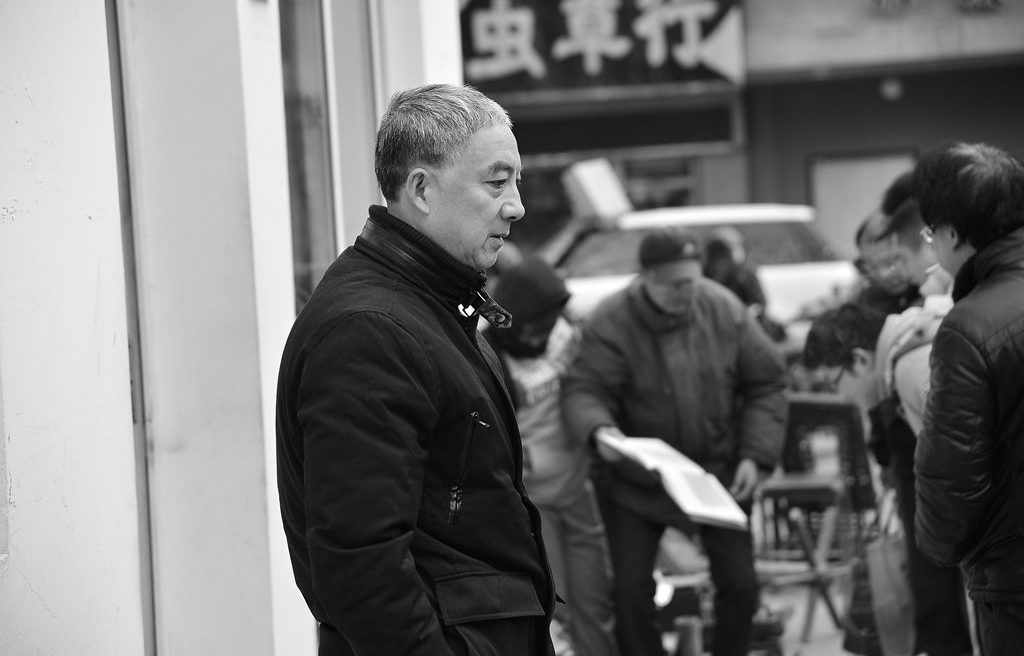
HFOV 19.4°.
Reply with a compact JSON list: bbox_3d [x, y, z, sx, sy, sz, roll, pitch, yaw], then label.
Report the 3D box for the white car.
[{"bbox_3d":[1.020,-0.190,23.800,4.300,1.500,1.780,-3,2,0],"label":"white car"}]

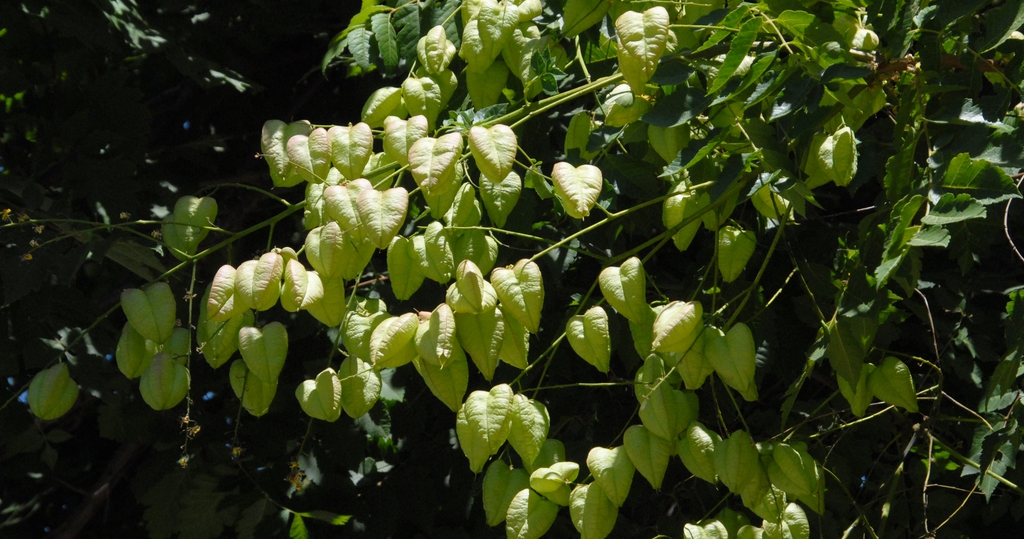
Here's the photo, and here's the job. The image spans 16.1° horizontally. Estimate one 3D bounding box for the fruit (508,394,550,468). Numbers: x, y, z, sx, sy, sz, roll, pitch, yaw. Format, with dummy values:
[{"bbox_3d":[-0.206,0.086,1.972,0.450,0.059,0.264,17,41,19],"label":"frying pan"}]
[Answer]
[{"bbox_3d":[0.011,0.117,2.600,0.032,0.052,0.031,0,-5,0],"label":"fruit"}]

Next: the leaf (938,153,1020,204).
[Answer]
[{"bbox_3d":[0.339,-0.066,2.620,0.061,0.032,0.017,6,-5,0],"label":"leaf"}]

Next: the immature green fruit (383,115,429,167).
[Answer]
[{"bbox_3d":[-0.076,-0.091,2.580,0.033,0.039,0.031,-6,-5,0],"label":"immature green fruit"}]

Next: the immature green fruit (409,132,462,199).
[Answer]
[{"bbox_3d":[-0.054,-0.073,2.550,0.036,0.046,0.032,11,-5,0],"label":"immature green fruit"}]

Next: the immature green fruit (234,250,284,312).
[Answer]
[{"bbox_3d":[-0.181,0.009,2.590,0.035,0.044,0.033,5,-17,0],"label":"immature green fruit"}]

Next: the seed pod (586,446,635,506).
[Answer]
[{"bbox_3d":[0.070,0.148,2.580,0.034,0.045,0.032,-12,-9,0],"label":"seed pod"}]

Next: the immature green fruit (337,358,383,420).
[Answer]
[{"bbox_3d":[-0.109,0.085,2.600,0.032,0.046,0.032,3,-5,0],"label":"immature green fruit"}]

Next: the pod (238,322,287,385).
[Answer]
[{"bbox_3d":[-0.171,0.059,2.500,0.033,0.046,0.031,-10,-7,0],"label":"pod"}]

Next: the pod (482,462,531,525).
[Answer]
[{"bbox_3d":[-0.005,0.155,2.520,0.033,0.046,0.031,4,-7,0],"label":"pod"}]

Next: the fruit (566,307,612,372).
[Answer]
[{"bbox_3d":[0.054,0.048,2.500,0.030,0.048,0.030,-14,-7,0],"label":"fruit"}]

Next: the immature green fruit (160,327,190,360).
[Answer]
[{"bbox_3d":[-0.241,0.060,2.540,0.031,0.039,0.029,3,-7,0],"label":"immature green fruit"}]

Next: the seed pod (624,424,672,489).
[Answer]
[{"bbox_3d":[0.099,0.135,2.610,0.033,0.048,0.032,-14,-2,0],"label":"seed pod"}]

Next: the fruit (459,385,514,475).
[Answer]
[{"bbox_3d":[-0.019,0.109,2.480,0.038,0.062,0.034,5,-7,0],"label":"fruit"}]

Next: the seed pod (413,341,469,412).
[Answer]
[{"bbox_3d":[-0.048,0.073,2.520,0.035,0.054,0.032,-15,-7,0],"label":"seed pod"}]

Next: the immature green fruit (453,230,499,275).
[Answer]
[{"bbox_3d":[-0.026,-0.008,2.530,0.032,0.041,0.032,3,-7,0],"label":"immature green fruit"}]

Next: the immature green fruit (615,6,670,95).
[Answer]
[{"bbox_3d":[0.092,-0.154,2.540,0.038,0.061,0.035,3,-5,0],"label":"immature green fruit"}]

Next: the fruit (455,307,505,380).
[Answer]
[{"bbox_3d":[-0.023,0.052,2.590,0.034,0.052,0.033,-10,-3,0],"label":"fruit"}]

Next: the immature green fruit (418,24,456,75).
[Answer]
[{"bbox_3d":[-0.055,-0.159,2.620,0.029,0.038,0.030,3,-5,0],"label":"immature green fruit"}]

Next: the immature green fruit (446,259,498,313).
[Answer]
[{"bbox_3d":[-0.028,0.013,2.570,0.035,0.045,0.034,-13,-29,0],"label":"immature green fruit"}]

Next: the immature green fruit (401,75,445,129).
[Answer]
[{"bbox_3d":[-0.065,-0.120,2.630,0.031,0.043,0.030,-6,-9,0],"label":"immature green fruit"}]

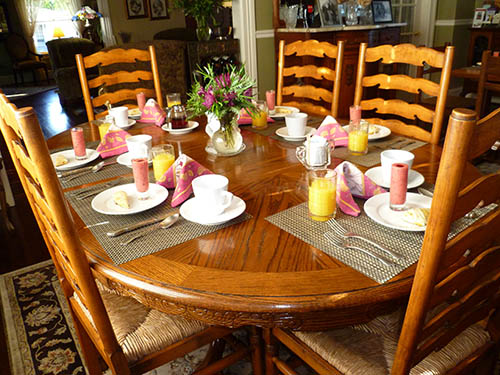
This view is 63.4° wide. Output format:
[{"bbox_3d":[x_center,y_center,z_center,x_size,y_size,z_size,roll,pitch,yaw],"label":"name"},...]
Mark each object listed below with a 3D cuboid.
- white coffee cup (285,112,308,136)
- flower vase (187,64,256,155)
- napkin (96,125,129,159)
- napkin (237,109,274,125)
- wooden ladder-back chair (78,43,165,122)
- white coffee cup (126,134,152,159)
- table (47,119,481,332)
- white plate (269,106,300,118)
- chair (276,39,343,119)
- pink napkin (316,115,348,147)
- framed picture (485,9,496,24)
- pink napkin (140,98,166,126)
[{"bbox_3d":[0.177,-0.247,1.591,0.090,0.074,0.115,-18,28,-30],"label":"white coffee cup"},{"bbox_3d":[-0.096,-0.266,1.384,0.245,0.295,0.240,-4,25,-3],"label":"flower vase"},{"bbox_3d":[-0.501,-0.194,1.544,0.190,0.108,0.155,-23,31,-37],"label":"napkin"},{"bbox_3d":[0.008,-0.340,1.771,0.120,0.102,0.155,-19,29,-31],"label":"napkin"},{"bbox_3d":[-0.546,-0.180,2.220,0.480,1.055,0.500,-18,28,-31],"label":"wooden ladder-back chair"},{"bbox_3d":[-0.369,-0.128,1.361,0.087,0.078,0.112,-16,28,-27],"label":"white coffee cup"},{"bbox_3d":[-0.057,0.215,1.606,1.230,0.760,1.745,-19,29,-31],"label":"table"},{"bbox_3d":[0.126,-0.338,1.852,0.198,0.022,0.198,-1,25,4],"label":"white plate"},{"bbox_3d":[0.213,-0.216,2.208,0.490,1.055,0.500,14,29,33],"label":"chair"},{"bbox_3d":[0.306,-0.223,1.512,0.190,0.108,0.150,-2,24,3],"label":"pink napkin"},{"bbox_3d":[2.329,-1.651,3.900,0.110,0.155,0.030,3,25,13],"label":"framed picture"},{"bbox_3d":[-0.445,-0.359,1.856,0.150,0.105,0.115,-21,30,-34],"label":"pink napkin"}]

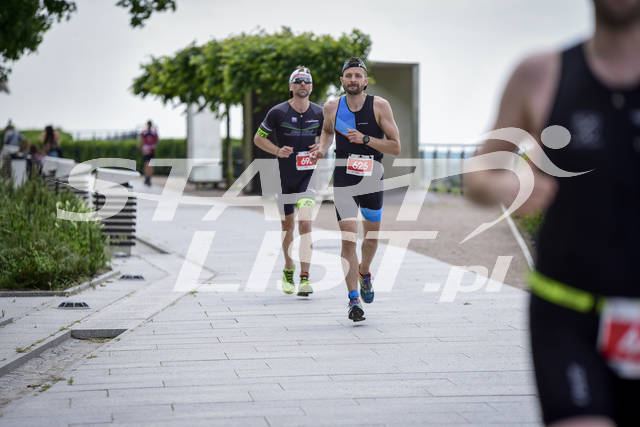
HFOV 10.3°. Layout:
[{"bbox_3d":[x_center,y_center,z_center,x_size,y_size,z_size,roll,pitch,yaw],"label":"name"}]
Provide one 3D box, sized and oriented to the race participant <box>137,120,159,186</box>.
[{"bbox_3d":[-4.608,-1.597,95.000,0.560,1.760,0.600,0,1,0],"label":"race participant"}]

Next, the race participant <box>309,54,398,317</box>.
[{"bbox_3d":[0.246,-0.168,23.950,0.590,1.770,0.720,0,1,3],"label":"race participant"}]

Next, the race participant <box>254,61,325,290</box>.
[{"bbox_3d":[-0.233,-0.248,27.600,0.560,1.785,0.650,0,1,-2],"label":"race participant"}]

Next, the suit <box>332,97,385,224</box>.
[{"bbox_3d":[0.259,-0.376,23.900,0.360,0.850,0.320,0,1,3],"label":"suit"}]

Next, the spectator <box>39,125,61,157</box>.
[{"bbox_3d":[-7.066,-1.483,93.000,0.500,1.630,0.340,0,1,0],"label":"spectator"}]

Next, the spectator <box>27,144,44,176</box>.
[{"bbox_3d":[-7.427,-1.255,93.000,0.400,1.080,0.350,1,1,37],"label":"spectator"}]

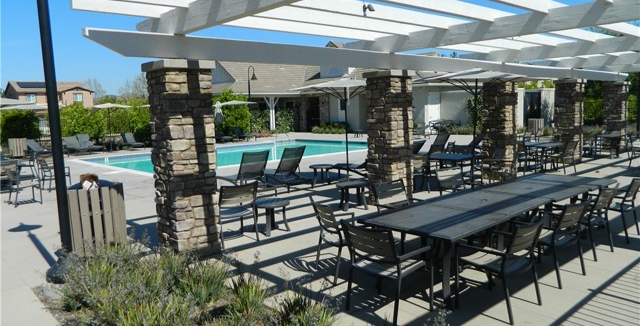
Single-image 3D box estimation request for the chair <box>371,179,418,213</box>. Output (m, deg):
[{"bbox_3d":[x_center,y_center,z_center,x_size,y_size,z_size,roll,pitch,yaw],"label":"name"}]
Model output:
[{"bbox_3d":[1.092,0.710,6.022,0.590,0.880,0.590,-7,10,-40],"label":"chair"}]

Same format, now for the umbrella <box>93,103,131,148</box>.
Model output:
[{"bbox_3d":[-9.375,-1.561,20.650,1.750,2.180,1.750,-7,10,-40],"label":"umbrella"}]

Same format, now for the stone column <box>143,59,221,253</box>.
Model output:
[{"bbox_3d":[-1.784,-0.053,6.107,0.693,2.491,0.693,-7,8,-40],"label":"stone column"}]

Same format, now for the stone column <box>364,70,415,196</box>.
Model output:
[{"bbox_3d":[1.339,-0.418,8.733,0.680,2.500,0.680,-8,9,-41],"label":"stone column"}]

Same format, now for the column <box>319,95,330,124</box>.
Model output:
[{"bbox_3d":[0.365,-4.078,38.959,0.680,3.050,0.680,-7,8,-40],"label":"column"}]

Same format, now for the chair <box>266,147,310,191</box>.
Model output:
[{"bbox_3d":[-0.962,0.067,10.773,0.680,0.980,1.900,-7,10,-40],"label":"chair"}]

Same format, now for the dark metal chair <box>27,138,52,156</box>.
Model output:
[{"bbox_3d":[-13.181,-0.695,22.303,1.600,0.940,0.690,-2,6,0],"label":"dark metal chair"}]

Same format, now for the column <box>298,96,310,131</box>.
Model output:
[{"bbox_3d":[-1.136,-3.202,30.280,0.620,2.360,0.620,-7,10,-40],"label":"column"}]

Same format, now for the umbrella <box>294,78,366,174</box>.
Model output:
[{"bbox_3d":[0.677,-0.825,11.507,2.850,2.680,2.850,-2,7,0],"label":"umbrella"}]

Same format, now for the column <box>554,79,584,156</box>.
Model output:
[{"bbox_3d":[7.568,-1.257,14.035,0.693,2.491,0.693,-7,8,-40],"label":"column"}]

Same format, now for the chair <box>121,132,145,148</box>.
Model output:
[{"bbox_3d":[-10.579,-1.204,26.064,0.680,0.940,1.700,-8,9,-44],"label":"chair"}]

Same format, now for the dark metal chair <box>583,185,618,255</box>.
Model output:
[{"bbox_3d":[3.347,0.697,5.826,0.590,0.880,0.590,-7,10,-40],"label":"dark metal chair"}]

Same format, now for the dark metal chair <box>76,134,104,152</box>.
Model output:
[{"bbox_3d":[-11.248,-0.945,22.491,1.900,0.950,0.680,4,9,40],"label":"dark metal chair"}]

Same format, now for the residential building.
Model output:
[{"bbox_3d":[-41.710,-9.012,71.371,10.500,7.000,9.000,-7,10,-40],"label":"residential building"}]

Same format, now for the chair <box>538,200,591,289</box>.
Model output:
[{"bbox_3d":[2.416,0.773,4.824,0.580,0.850,0.575,-7,8,-40],"label":"chair"}]

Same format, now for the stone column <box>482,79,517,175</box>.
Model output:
[{"bbox_3d":[4.440,-0.830,11.426,0.680,2.500,0.680,-8,9,-41],"label":"stone column"}]

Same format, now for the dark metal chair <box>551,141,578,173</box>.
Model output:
[{"bbox_3d":[6.490,-0.187,12.376,0.580,0.880,0.600,-6,8,-33],"label":"dark metal chair"}]

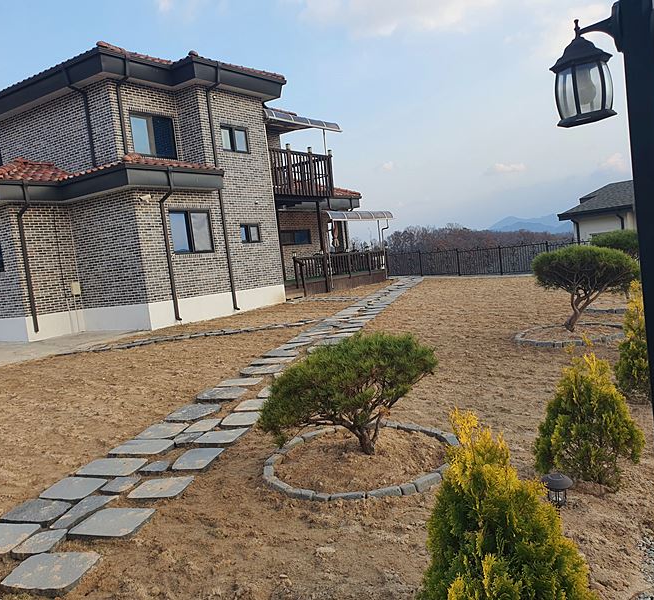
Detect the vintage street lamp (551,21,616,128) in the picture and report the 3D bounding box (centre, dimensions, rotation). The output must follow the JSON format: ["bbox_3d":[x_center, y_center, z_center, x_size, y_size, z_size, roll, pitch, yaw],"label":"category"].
[{"bbox_3d":[0.648,-0.574,1.511,0.154,0.247,0.154,-5,5,25],"label":"vintage street lamp"}]

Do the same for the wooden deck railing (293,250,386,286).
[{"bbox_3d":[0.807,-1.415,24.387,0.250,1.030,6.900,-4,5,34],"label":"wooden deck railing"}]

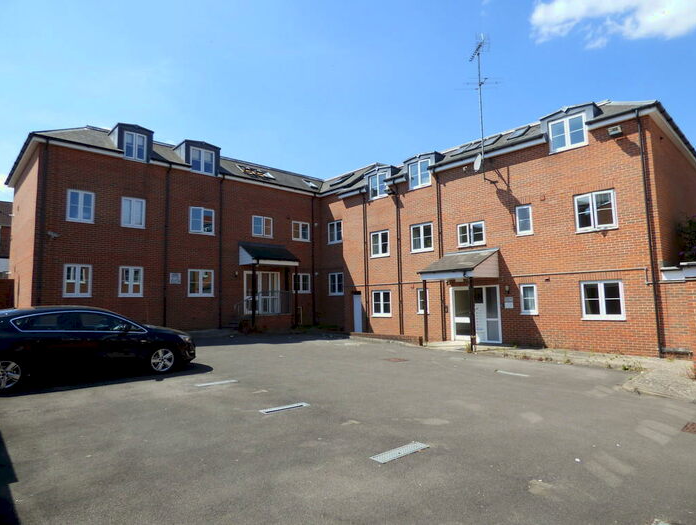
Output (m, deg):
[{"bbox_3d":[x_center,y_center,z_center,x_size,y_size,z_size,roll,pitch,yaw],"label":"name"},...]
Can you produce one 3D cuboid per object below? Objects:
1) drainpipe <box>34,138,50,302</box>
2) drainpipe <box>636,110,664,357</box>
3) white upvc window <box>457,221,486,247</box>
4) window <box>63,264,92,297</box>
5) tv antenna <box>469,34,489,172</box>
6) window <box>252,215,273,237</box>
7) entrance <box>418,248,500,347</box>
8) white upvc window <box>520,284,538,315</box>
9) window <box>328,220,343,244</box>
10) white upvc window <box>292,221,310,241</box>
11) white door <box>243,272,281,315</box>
[{"bbox_3d":[-10.409,-0.897,13.748,0.107,6.715,0.100,4,-8,-41],"label":"drainpipe"},{"bbox_3d":[8.441,-0.918,11.325,0.090,7.010,0.120,-6,-8,43],"label":"drainpipe"},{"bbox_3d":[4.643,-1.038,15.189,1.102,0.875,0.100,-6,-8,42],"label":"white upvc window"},{"bbox_3d":[-9.617,0.660,14.413,0.850,1.160,0.110,4,-8,-42],"label":"window"},{"bbox_3d":[4.886,-5.640,14.830,0.650,4.850,1.300,0,-6,-7],"label":"tv antenna"},{"bbox_3d":[-4.135,-1.692,19.627,1.150,1.040,0.110,4,-8,-42],"label":"window"},{"bbox_3d":[3.971,1.257,14.264,2.260,3.420,1.800,-6,-8,43],"label":"entrance"},{"bbox_3d":[6.061,1.238,13.523,0.575,1.045,0.120,-7,-8,44],"label":"white upvc window"},{"bbox_3d":[-0.634,-1.535,20.926,1.012,1.148,0.100,-6,-8,42],"label":"window"},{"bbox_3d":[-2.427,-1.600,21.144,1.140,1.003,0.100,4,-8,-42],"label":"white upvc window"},{"bbox_3d":[-4.060,1.445,19.191,1.934,2.042,0.100,4,-8,-41],"label":"white door"}]

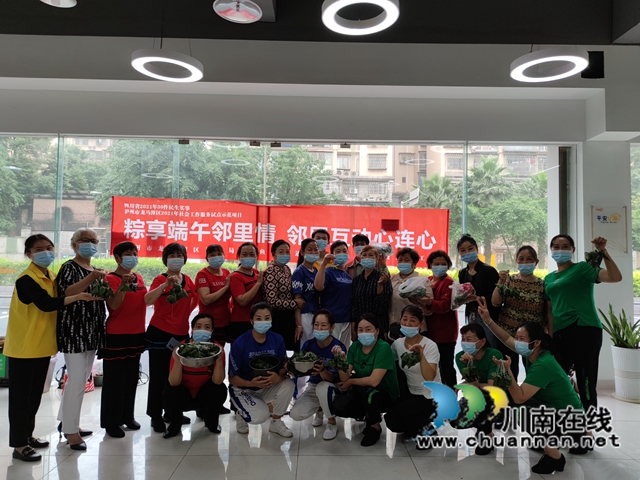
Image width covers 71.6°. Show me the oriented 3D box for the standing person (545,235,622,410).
[{"bbox_3d":[1.989,0.774,3.408,0.580,1.637,0.360,-1,-4,30],"label":"standing person"}]

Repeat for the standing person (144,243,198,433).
[{"bbox_3d":[-1.272,0.817,3.853,0.460,1.570,0.380,1,-3,-18],"label":"standing person"}]

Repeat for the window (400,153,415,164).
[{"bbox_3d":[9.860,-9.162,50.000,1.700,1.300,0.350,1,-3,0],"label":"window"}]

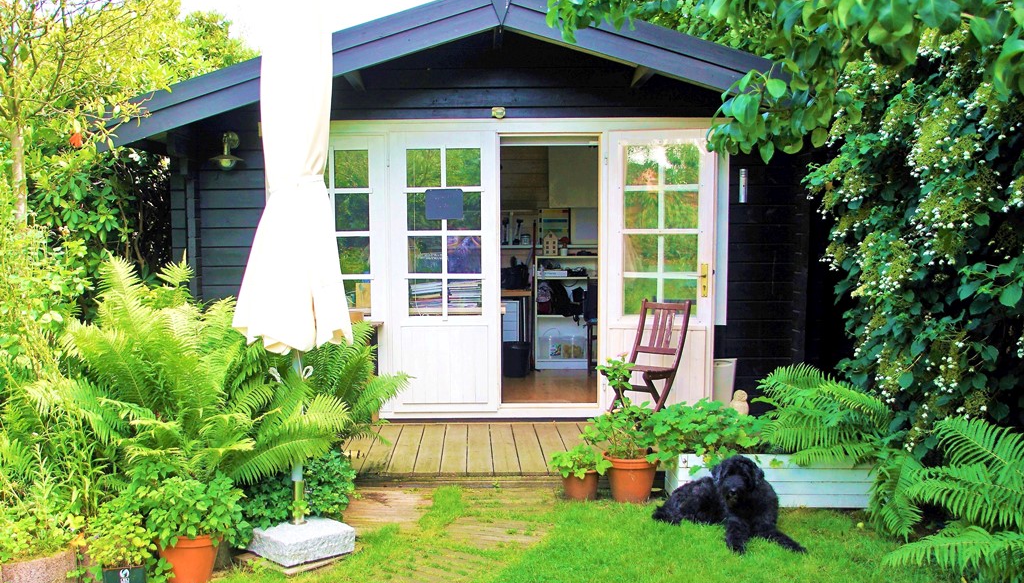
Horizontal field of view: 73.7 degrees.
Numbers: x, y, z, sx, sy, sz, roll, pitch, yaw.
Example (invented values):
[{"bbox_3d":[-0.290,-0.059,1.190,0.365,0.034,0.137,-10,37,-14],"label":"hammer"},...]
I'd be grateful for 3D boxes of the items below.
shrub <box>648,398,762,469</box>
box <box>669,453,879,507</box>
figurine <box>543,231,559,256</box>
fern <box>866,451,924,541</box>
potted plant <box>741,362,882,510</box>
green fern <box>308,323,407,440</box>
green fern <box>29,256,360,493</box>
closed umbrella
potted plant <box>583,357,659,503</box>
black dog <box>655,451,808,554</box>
[{"bbox_3d":[1.000,0.735,3.580,0.560,0.330,0.420,0,4,1],"label":"shrub"},{"bbox_3d":[1.365,0.952,3.600,1.030,0.273,0.285,0,4,1],"label":"box"},{"bbox_3d":[0.365,-0.452,6.400,0.134,0.236,0.100,0,4,0],"label":"figurine"},{"bbox_3d":[1.845,0.921,3.238,0.260,0.400,0.360,0,4,0],"label":"fern"},{"bbox_3d":[1.634,0.734,3.686,0.720,0.710,0.580,0,4,0],"label":"potted plant"},{"bbox_3d":[-0.765,0.436,3.400,0.490,0.560,0.520,0,4,0],"label":"green fern"},{"bbox_3d":[-1.518,0.453,3.242,1.520,1.130,1.150,0,4,0],"label":"green fern"},{"bbox_3d":[-0.925,-0.086,2.891,0.480,2.210,0.460,0,4,0],"label":"closed umbrella"},{"bbox_3d":[0.565,0.717,3.590,0.385,0.745,0.370,0,4,0],"label":"potted plant"},{"bbox_3d":[0.990,0.927,3.218,0.440,0.400,0.660,-3,5,-32],"label":"black dog"}]

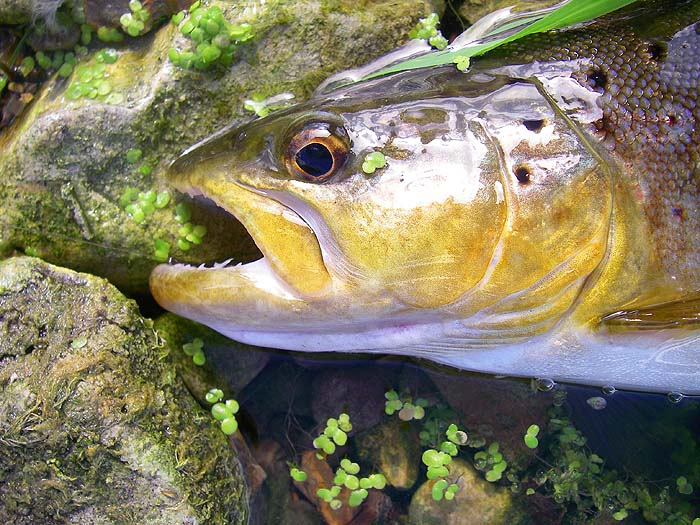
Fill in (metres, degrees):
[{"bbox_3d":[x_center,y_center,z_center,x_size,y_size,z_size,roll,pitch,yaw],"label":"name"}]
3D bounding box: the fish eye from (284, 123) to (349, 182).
[{"bbox_3d":[-0.010,-0.032,0.225,0.018,0.012,0.017,3,92,7],"label":"fish eye"}]

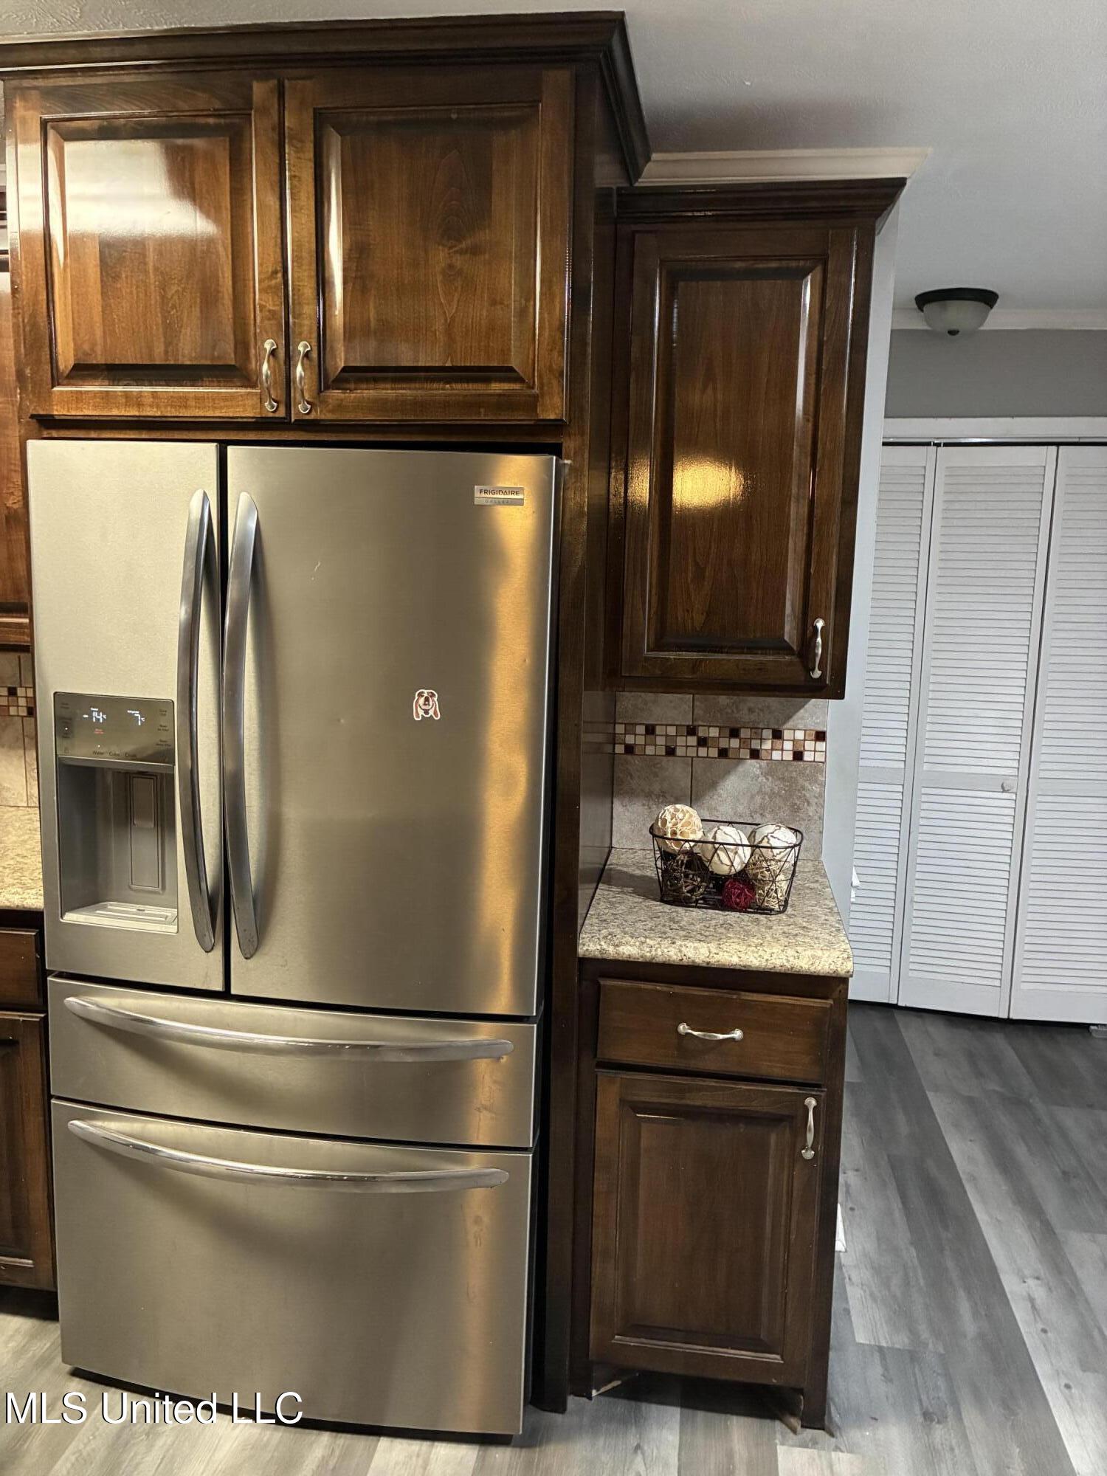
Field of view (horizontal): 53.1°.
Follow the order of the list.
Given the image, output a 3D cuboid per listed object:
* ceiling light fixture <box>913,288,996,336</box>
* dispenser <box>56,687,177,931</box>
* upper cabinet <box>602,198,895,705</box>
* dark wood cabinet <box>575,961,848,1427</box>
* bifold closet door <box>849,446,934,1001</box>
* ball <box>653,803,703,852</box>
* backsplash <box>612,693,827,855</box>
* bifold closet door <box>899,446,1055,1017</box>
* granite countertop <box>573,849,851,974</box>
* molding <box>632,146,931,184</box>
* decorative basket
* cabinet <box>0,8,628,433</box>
[{"bbox_3d":[1.240,-1.302,3.427,0.252,0.117,0.252,3,9,8],"label":"ceiling light fixture"},{"bbox_3d":[-0.755,0.125,1.990,0.222,0.410,0.120,3,8,10],"label":"dispenser"},{"bbox_3d":[0.387,-0.567,2.252,0.518,0.936,0.354,3,9,8],"label":"upper cabinet"},{"bbox_3d":[0.324,0.796,2.329,0.478,0.882,0.640,3,8,8],"label":"dark wood cabinet"},{"bbox_3d":[1.125,-0.018,4.027,0.385,2.017,0.035,3,8,8],"label":"bifold closet door"},{"bbox_3d":[0.252,0.182,2.233,0.098,0.098,0.098,3,8,8],"label":"ball"},{"bbox_3d":[0.377,0.076,2.529,0.478,0.393,0.014,3,9,8],"label":"backsplash"},{"bbox_3d":[1.499,0.004,3.942,0.387,2.017,0.035,3,8,12],"label":"bifold closet door"},{"bbox_3d":[0.330,0.338,2.263,0.482,0.043,0.624,3,9,8],"label":"granite countertop"},{"bbox_3d":[0.458,-1.158,2.287,0.597,0.078,0.085,3,9,8],"label":"molding"},{"bbox_3d":[0.342,0.255,2.209,0.300,0.138,0.180,4,9,15],"label":"decorative basket"},{"bbox_3d":[-0.390,-0.878,2.151,1.092,0.625,0.684,3,9,8],"label":"cabinet"}]

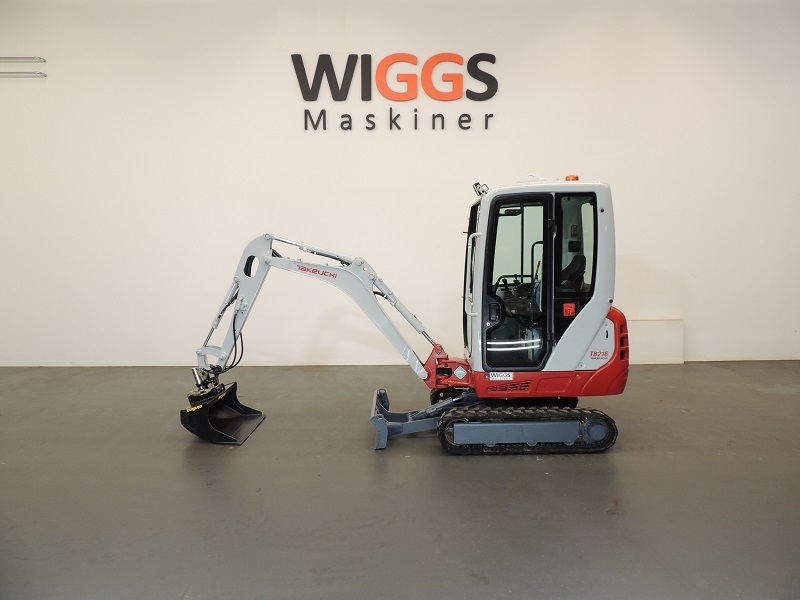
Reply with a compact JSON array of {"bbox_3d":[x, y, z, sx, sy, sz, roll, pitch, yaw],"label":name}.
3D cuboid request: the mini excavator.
[{"bbox_3d":[0.080,0.085,5.450,4.120,2.500,1.300,0,1,0],"label":"mini excavator"}]

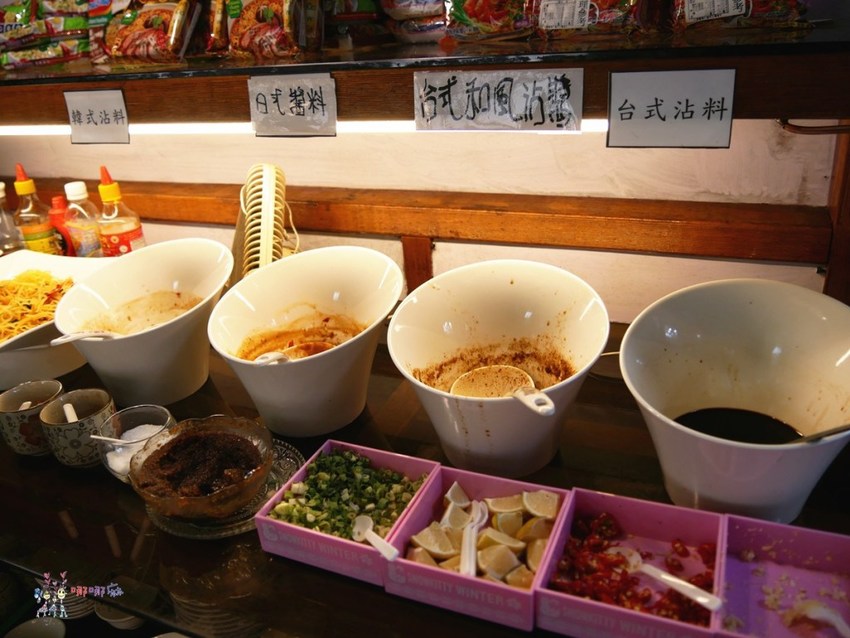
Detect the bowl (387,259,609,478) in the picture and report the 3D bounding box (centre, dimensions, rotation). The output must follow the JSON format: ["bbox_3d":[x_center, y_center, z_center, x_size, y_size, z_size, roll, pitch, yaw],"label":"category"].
[{"bbox_3d":[0.083,0.058,0.769,0.236,0.176,0.240,1,25,12],"label":"bowl"}]

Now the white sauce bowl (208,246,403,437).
[{"bbox_3d":[-0.140,0.031,0.866,0.236,0.176,0.240,-4,24,2],"label":"white sauce bowl"}]

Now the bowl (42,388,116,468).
[{"bbox_3d":[-0.408,0.133,0.825,0.079,0.064,0.079,-18,28,-27],"label":"bowl"}]

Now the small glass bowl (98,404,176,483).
[{"bbox_3d":[-0.320,0.146,0.781,0.081,0.064,0.081,-4,24,2],"label":"small glass bowl"}]

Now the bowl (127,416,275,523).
[{"bbox_3d":[-0.235,0.163,0.742,0.148,0.044,0.148,-4,24,2],"label":"bowl"}]

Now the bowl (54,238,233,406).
[{"bbox_3d":[-0.371,0.009,0.954,0.236,0.176,0.240,8,27,26],"label":"bowl"}]

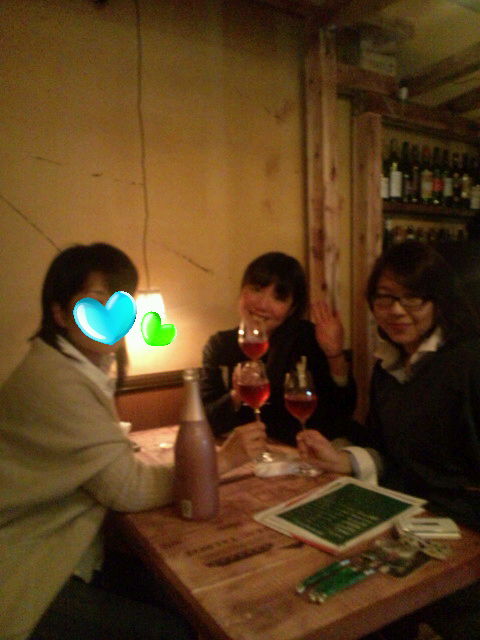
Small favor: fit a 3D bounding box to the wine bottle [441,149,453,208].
[{"bbox_3d":[1.120,-0.767,2.808,0.075,0.300,0.075,-5,7,-35],"label":"wine bottle"}]

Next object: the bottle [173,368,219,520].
[{"bbox_3d":[-0.096,0.256,1.075,0.088,0.305,0.088,-2,5,-6],"label":"bottle"}]

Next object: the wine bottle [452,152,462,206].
[{"bbox_3d":[1.204,-0.770,2.866,0.075,0.300,0.075,-5,7,-35],"label":"wine bottle"}]

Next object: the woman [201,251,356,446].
[{"bbox_3d":[0.086,0.407,1.464,0.500,1.200,0.620,0,6,18],"label":"woman"}]

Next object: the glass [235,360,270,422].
[{"bbox_3d":[0.041,0.207,1.180,0.080,0.212,0.080,-9,5,0],"label":"glass"}]

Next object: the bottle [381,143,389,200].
[{"bbox_3d":[0.697,-0.723,2.514,0.075,0.300,0.075,-5,7,-35],"label":"bottle"}]

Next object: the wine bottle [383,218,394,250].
[{"bbox_3d":[0.737,-0.350,2.570,0.075,0.300,0.075,-5,7,-35],"label":"wine bottle"}]

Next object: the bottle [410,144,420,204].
[{"bbox_3d":[0.900,-0.746,2.655,0.075,0.300,0.075,-5,7,-35],"label":"bottle"}]

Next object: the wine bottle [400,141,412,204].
[{"bbox_3d":[0.841,-0.745,2.614,0.075,0.300,0.075,-5,7,-35],"label":"wine bottle"}]

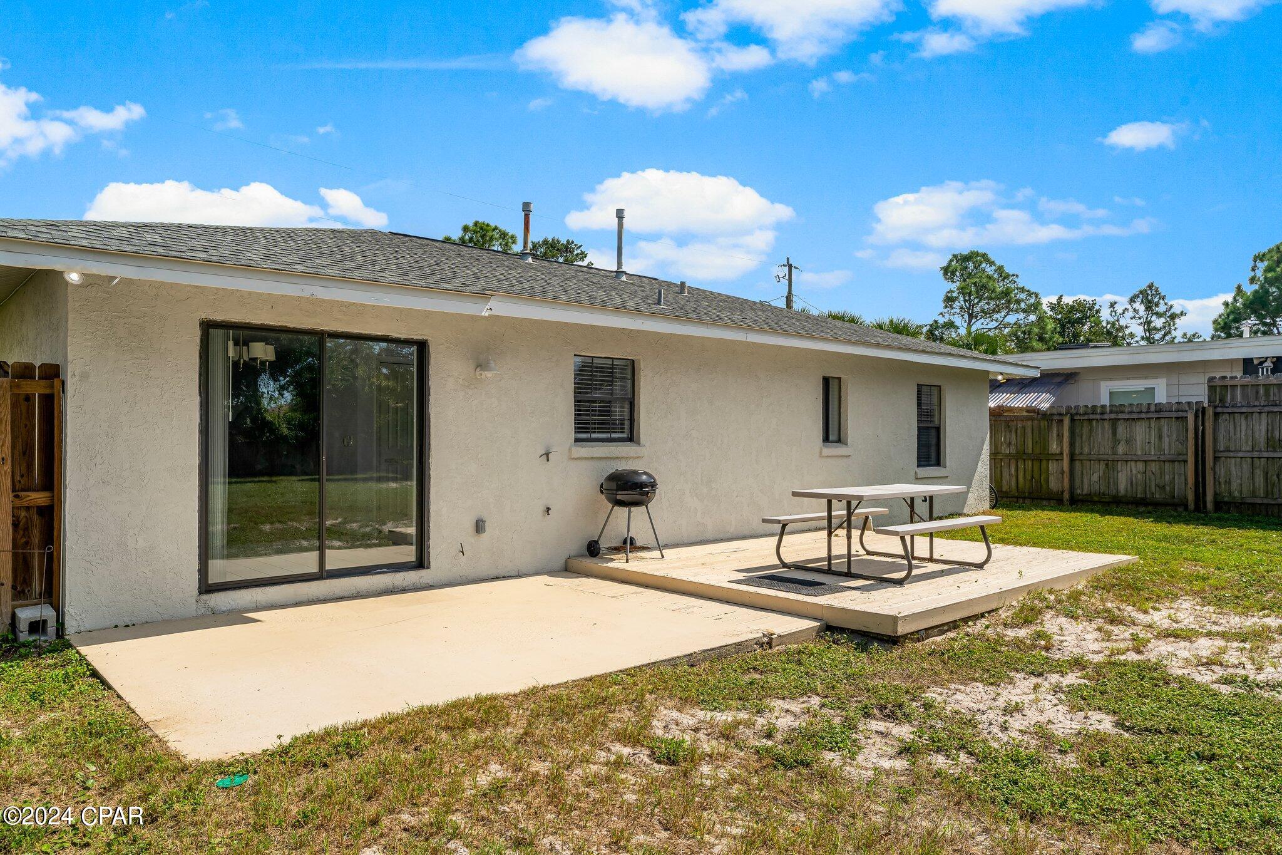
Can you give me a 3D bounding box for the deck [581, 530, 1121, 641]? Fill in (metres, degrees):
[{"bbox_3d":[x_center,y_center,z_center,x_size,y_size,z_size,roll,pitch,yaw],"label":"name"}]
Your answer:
[{"bbox_3d":[2.149,1.400,8.663,4.433,0.142,3.780,1,-1,-42],"label":"deck"}]

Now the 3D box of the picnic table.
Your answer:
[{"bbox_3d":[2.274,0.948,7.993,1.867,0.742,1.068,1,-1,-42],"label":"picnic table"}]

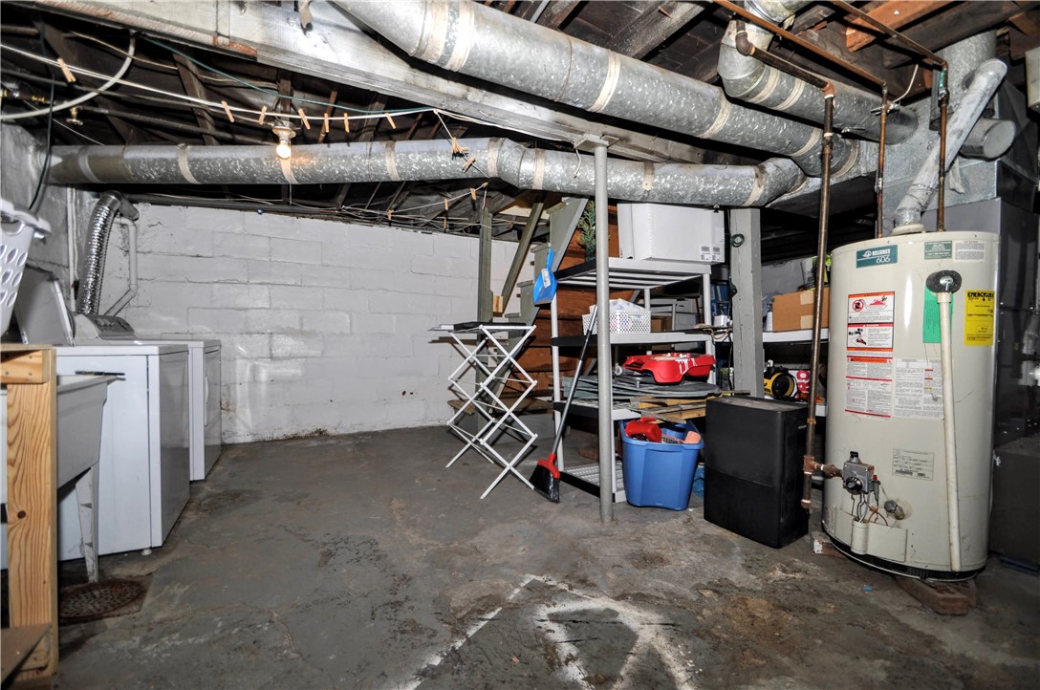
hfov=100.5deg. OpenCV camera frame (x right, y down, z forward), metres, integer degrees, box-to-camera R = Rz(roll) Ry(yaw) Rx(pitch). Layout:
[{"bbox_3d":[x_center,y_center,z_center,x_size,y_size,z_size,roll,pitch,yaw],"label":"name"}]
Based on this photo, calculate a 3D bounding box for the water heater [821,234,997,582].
[{"bbox_3d":[1.552,0.221,1.756,0.500,1.235,0.500,-1,0,-24],"label":"water heater"}]

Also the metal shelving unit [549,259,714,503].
[{"bbox_3d":[0.780,0.197,2.897,0.920,1.395,0.540,-1,0,-28],"label":"metal shelving unit"}]

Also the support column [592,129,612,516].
[{"bbox_3d":[0.426,-0.067,2.202,0.066,1.940,0.066,-1,0,-27],"label":"support column"}]

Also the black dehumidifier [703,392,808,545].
[{"bbox_3d":[1.156,0.594,2.139,0.255,0.607,0.387,-1,1,-33],"label":"black dehumidifier"}]

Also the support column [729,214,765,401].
[{"bbox_3d":[1.384,-0.074,2.660,0.090,1.930,0.140,-1,0,-26],"label":"support column"}]

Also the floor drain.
[{"bbox_3d":[-1.542,0.927,1.580,0.280,0.020,0.280,-1,0,-28],"label":"floor drain"}]

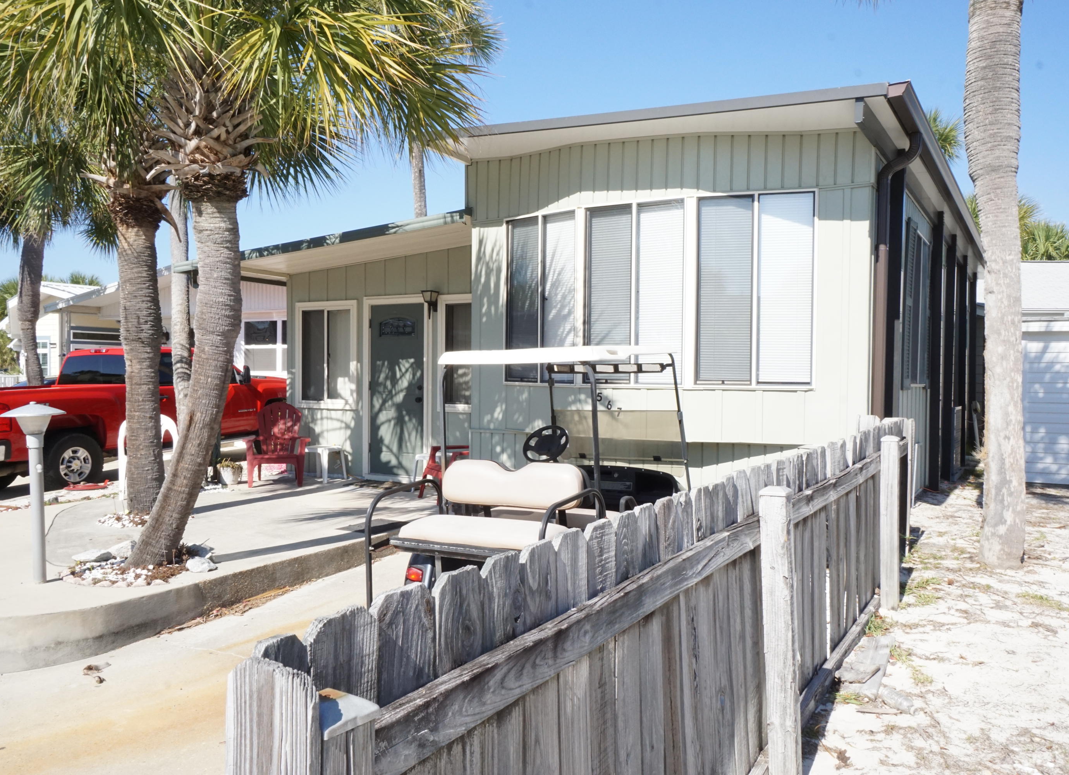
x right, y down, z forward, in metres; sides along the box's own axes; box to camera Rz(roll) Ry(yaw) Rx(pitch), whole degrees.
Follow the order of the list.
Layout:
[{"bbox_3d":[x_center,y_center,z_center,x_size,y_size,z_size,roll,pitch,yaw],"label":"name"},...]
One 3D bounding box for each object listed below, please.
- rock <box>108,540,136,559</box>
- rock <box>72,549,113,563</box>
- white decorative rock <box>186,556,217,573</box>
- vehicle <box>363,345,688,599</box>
[{"bbox_3d":[-2.793,1.099,5.935,0.207,0.105,0.150,0,1,-25],"label":"rock"},{"bbox_3d":[-2.932,1.116,5.785,0.245,0.075,0.150,0,1,-27],"label":"rock"},{"bbox_3d":[-2.127,1.125,5.564,0.188,0.085,0.140,0,1,-21],"label":"white decorative rock"},{"bbox_3d":[0.198,0.559,5.656,1.200,1.740,2.800,1,1,27],"label":"vehicle"}]

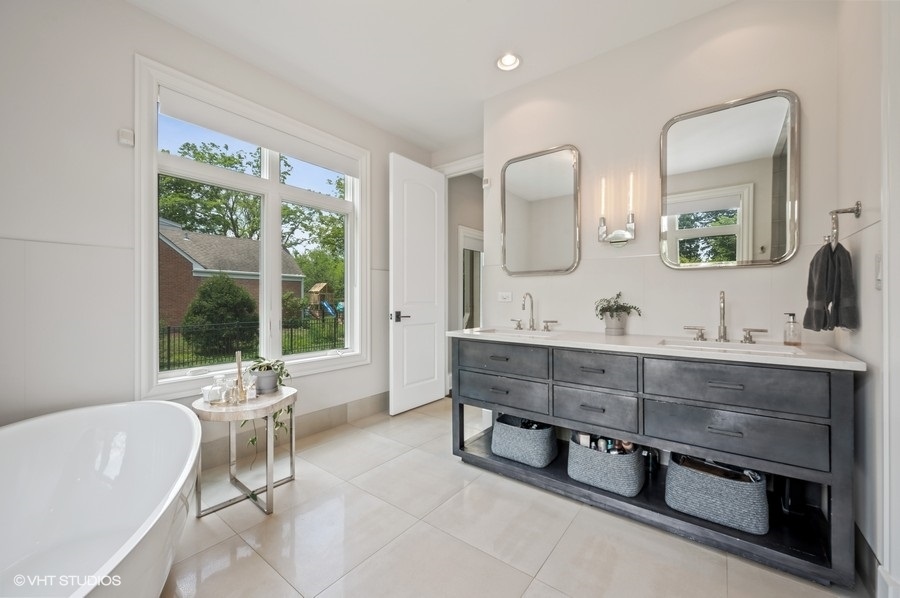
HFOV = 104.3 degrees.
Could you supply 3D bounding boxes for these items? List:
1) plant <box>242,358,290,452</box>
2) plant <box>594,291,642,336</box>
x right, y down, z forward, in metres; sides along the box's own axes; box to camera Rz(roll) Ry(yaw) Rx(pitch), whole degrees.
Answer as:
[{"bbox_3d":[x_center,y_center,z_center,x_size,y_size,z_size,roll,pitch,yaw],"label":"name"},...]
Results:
[{"bbox_3d":[-1.091,0.625,2.077,0.240,0.570,0.250,0,0,37],"label":"plant"},{"bbox_3d":[1.036,0.095,2.170,0.245,0.266,0.215,0,0,38],"label":"plant"}]

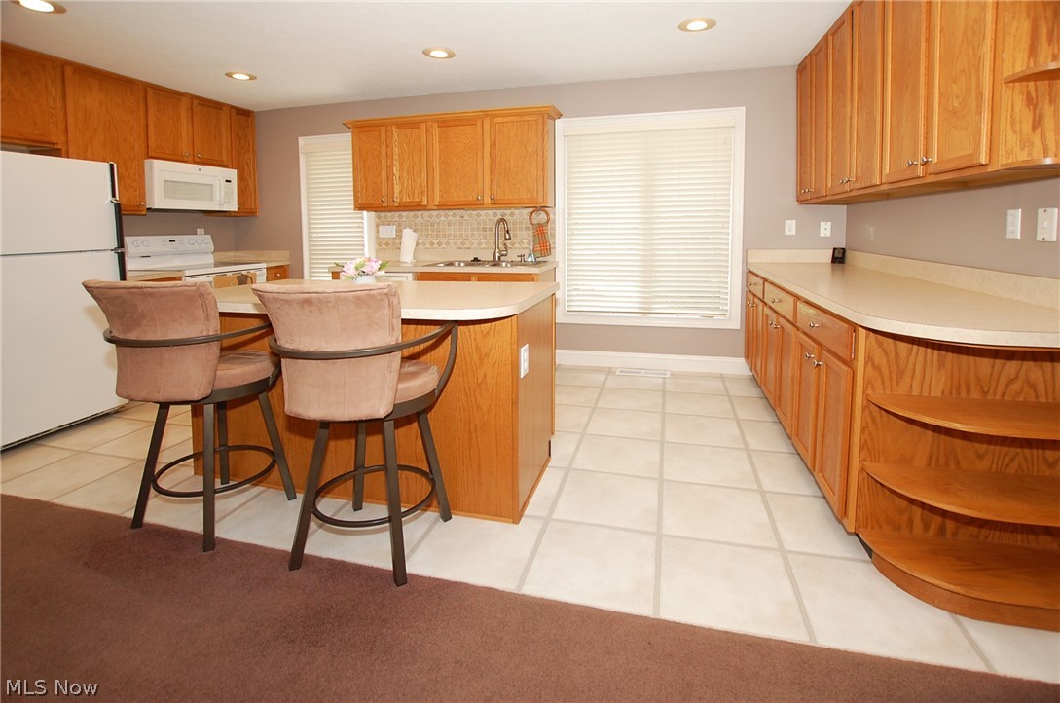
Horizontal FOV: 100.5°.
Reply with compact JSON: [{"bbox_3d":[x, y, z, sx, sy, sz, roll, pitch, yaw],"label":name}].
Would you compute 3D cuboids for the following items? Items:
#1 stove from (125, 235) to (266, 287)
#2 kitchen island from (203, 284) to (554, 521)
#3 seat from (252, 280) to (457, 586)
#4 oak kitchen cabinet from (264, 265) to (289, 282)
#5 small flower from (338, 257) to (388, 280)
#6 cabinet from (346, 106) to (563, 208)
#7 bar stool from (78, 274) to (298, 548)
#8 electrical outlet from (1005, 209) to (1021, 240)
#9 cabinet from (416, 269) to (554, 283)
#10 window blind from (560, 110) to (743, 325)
[{"bbox_3d":[-3.268,-0.512,4.429,0.686,1.238,0.832,3,10,15],"label":"stove"},{"bbox_3d":[-0.880,0.158,2.438,1.804,0.951,1.061,3,10,15],"label":"kitchen island"},{"bbox_3d":[-0.628,0.256,1.710,0.565,1.070,0.580,1,10,7],"label":"seat"},{"bbox_3d":[-3.204,-0.505,5.040,0.634,0.926,0.333,3,10,15],"label":"oak kitchen cabinet"},{"bbox_3d":[-0.958,-0.474,2.570,0.260,0.180,0.240,3,10,15],"label":"small flower"},{"bbox_3d":[-0.728,-1.767,4.159,2.049,0.822,0.379,3,10,15],"label":"cabinet"},{"bbox_3d":[-1.418,0.207,1.893,0.565,1.070,0.580,1,10,7],"label":"bar stool"},{"bbox_3d":[1.950,-0.513,1.782,0.012,0.120,0.078,3,10,15],"label":"electrical outlet"},{"bbox_3d":[-0.407,-0.310,4.294,1.118,0.926,0.639,3,10,15],"label":"cabinet"},{"bbox_3d":[1.073,-1.192,4.059,1.560,1.810,0.080,3,10,15],"label":"window blind"}]

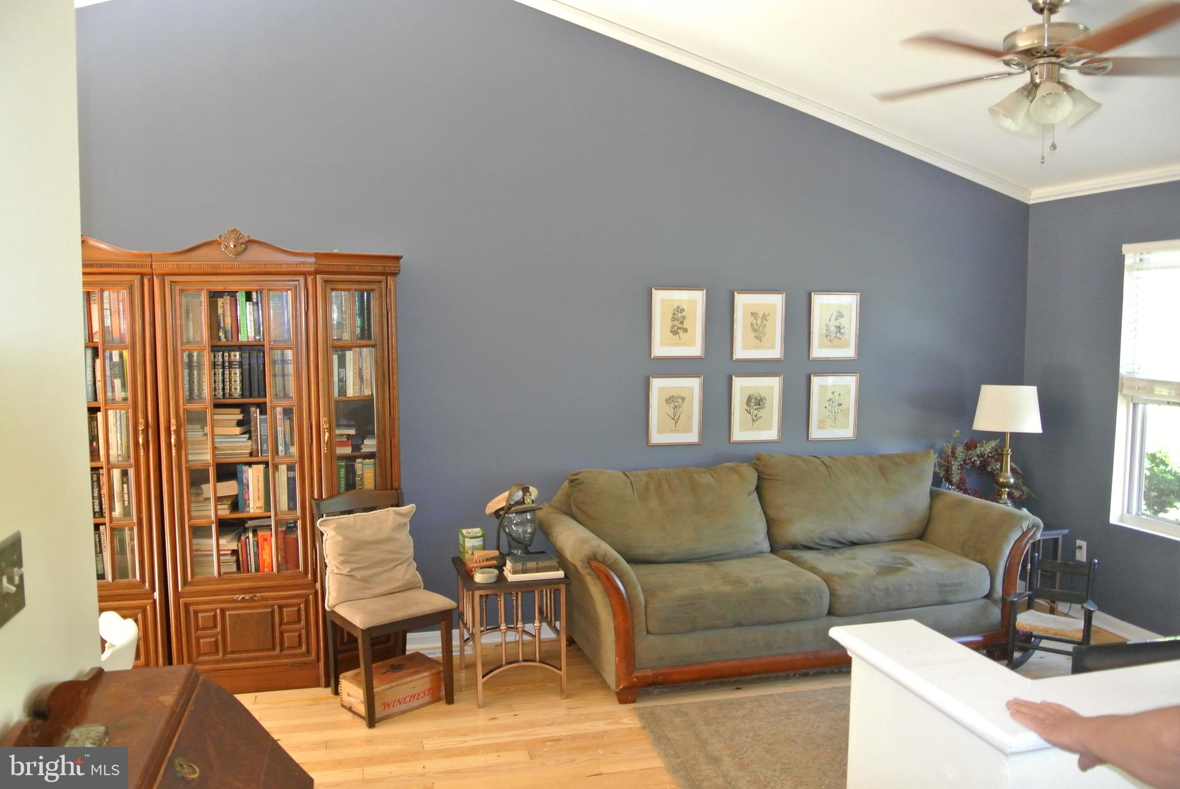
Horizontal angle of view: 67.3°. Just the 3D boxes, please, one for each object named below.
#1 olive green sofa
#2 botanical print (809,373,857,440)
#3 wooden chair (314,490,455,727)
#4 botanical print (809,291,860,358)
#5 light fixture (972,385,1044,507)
[{"bbox_3d":[1.006,0.842,4.460,2.380,0.935,0.833,-1,5,-15],"label":"olive green sofa"},{"bbox_3d":[1.360,0.067,4.951,0.299,0.372,0.022,-1,5,-15],"label":"botanical print"},{"bbox_3d":[-0.892,0.907,3.905,0.447,0.892,0.489,-4,6,-38],"label":"wooden chair"},{"bbox_3d":[1.356,-0.381,4.909,0.299,0.372,0.022,-1,5,-15],"label":"botanical print"},{"bbox_3d":[2.323,0.340,4.926,0.456,0.773,0.456,-1,5,-15],"label":"light fixture"}]

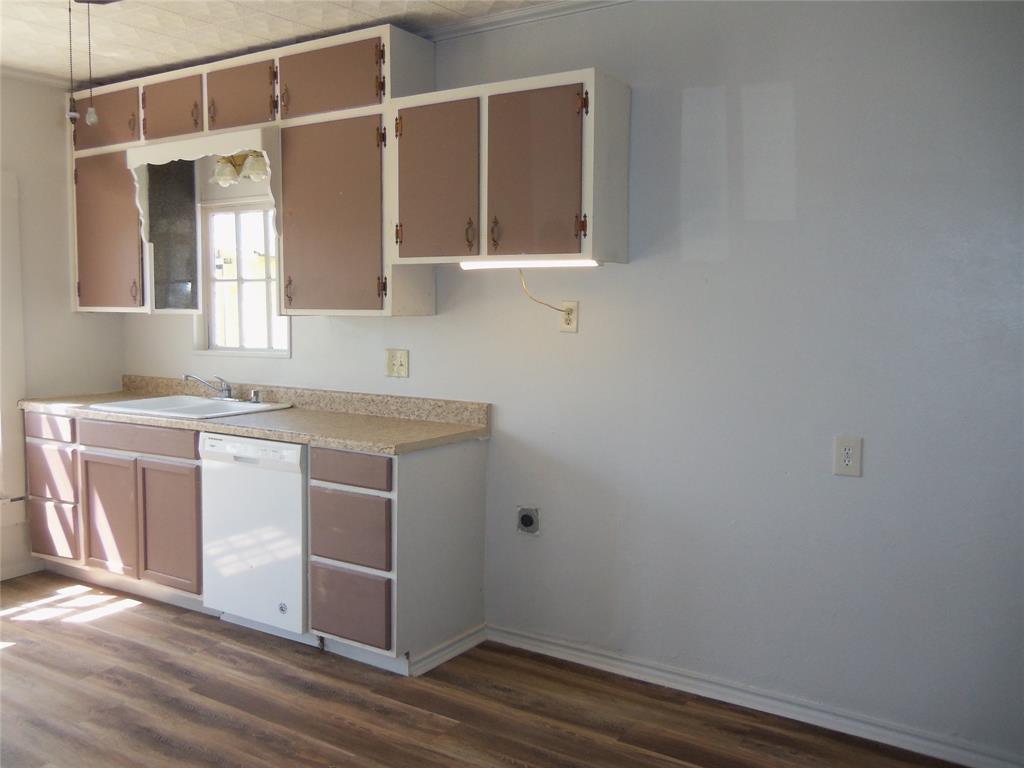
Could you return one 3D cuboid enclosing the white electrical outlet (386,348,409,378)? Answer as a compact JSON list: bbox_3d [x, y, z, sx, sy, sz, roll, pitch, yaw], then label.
[{"bbox_3d":[-0.512,-0.092,3.696,0.130,0.121,0.010,3,6,31],"label":"white electrical outlet"}]

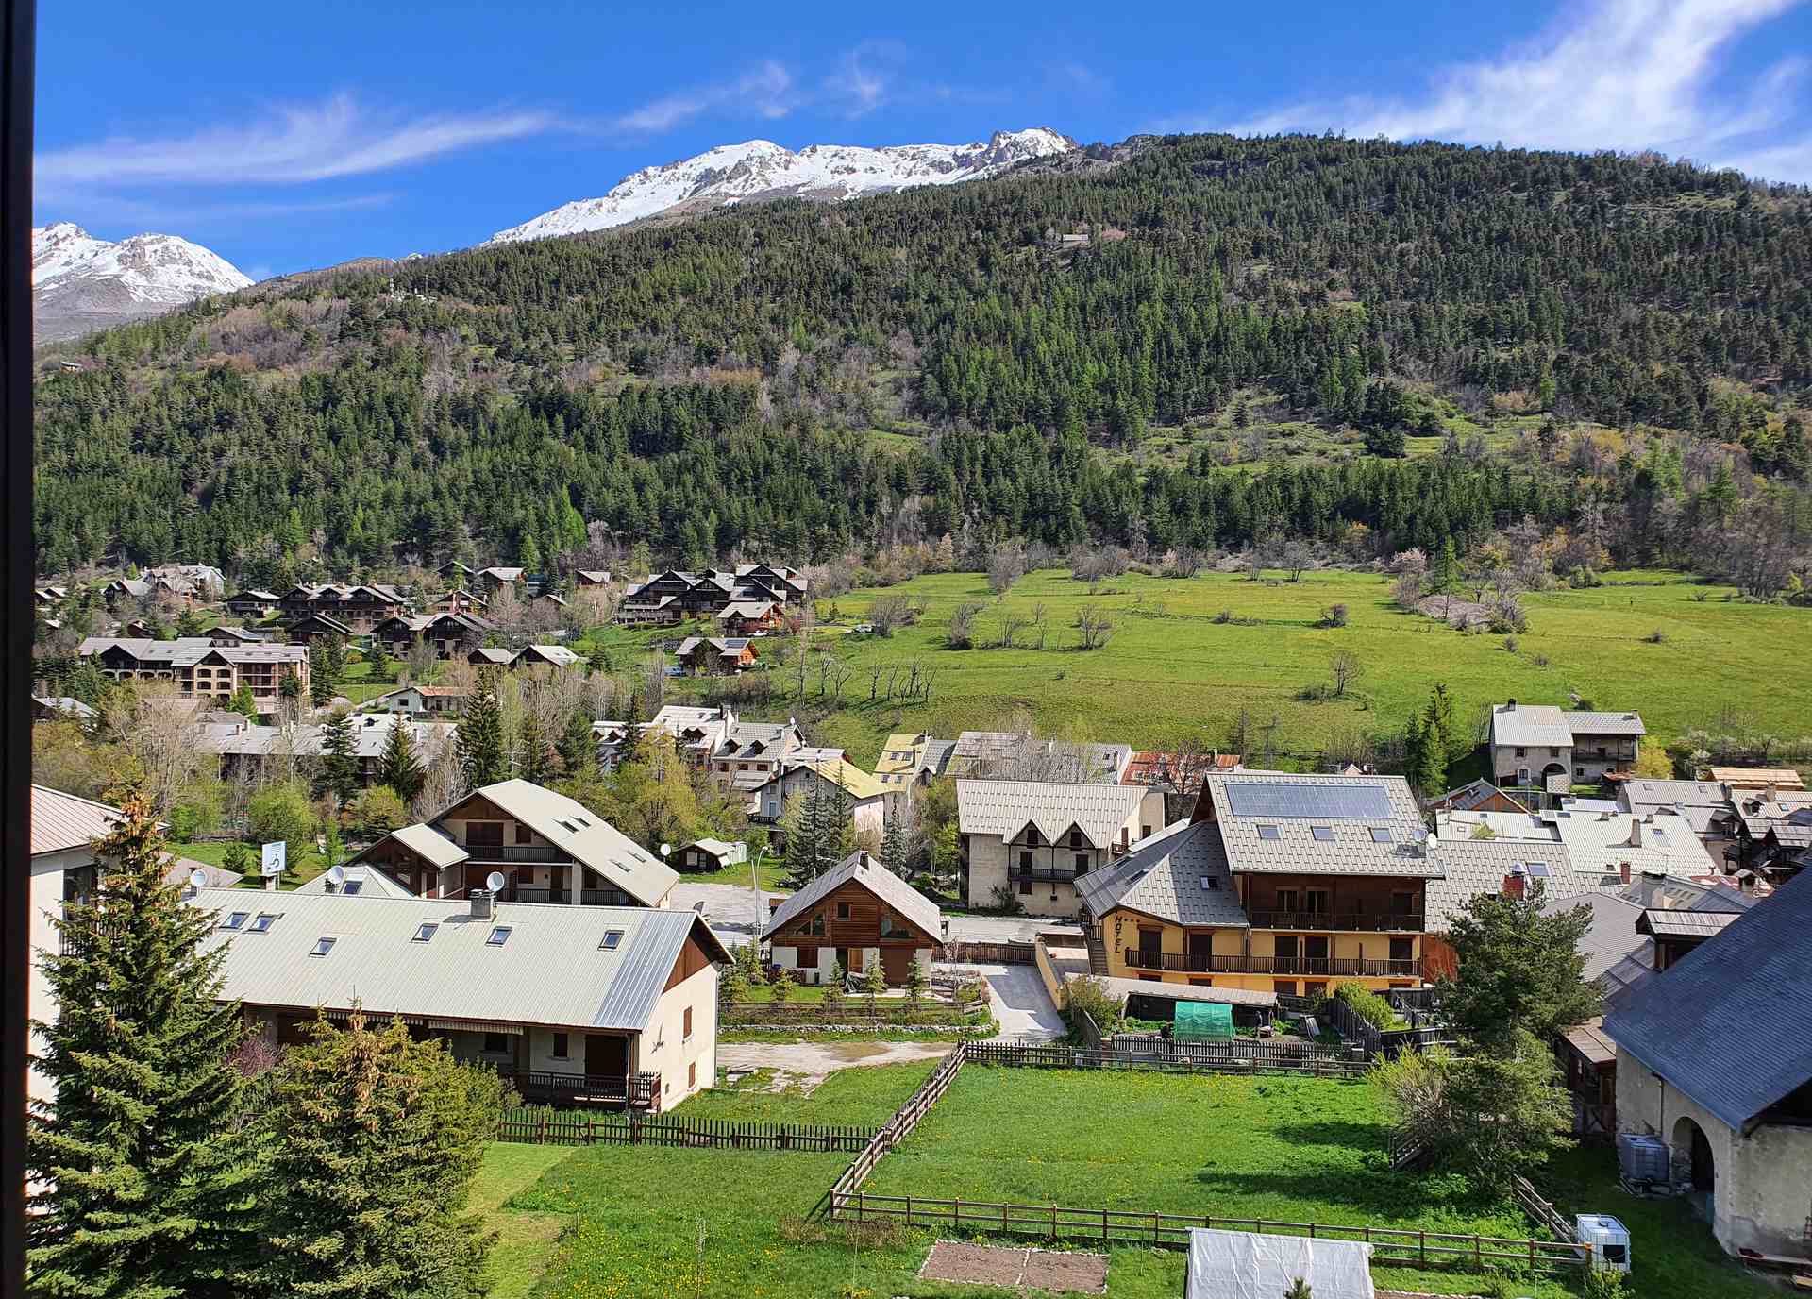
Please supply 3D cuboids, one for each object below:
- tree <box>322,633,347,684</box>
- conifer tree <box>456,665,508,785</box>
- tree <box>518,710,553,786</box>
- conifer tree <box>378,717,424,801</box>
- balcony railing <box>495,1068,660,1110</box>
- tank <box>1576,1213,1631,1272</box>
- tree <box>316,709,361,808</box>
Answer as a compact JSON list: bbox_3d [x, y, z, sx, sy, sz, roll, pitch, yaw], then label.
[{"bbox_3d":[-125.160,2.171,298.034,5.600,11.472,5.600,1,0,-23],"label":"tree"},{"bbox_3d":[-44.360,9.828,142.048,5.600,15.966,5.600,1,0,-17],"label":"conifer tree"},{"bbox_3d":[-60.499,16.972,222.000,5.200,14.320,5.200,1,-1,0],"label":"tree"},{"bbox_3d":[-57.638,12.902,155.031,5.300,10.488,5.300,1,0,-20],"label":"conifer tree"},{"bbox_3d":[-13.018,17.214,54.186,6.500,1.130,1.200,1,0,10],"label":"balcony railing"},{"bbox_3d":[19.311,16.475,37.700,1.000,1.150,1.200,1,-1,6],"label":"tank"},{"bbox_3d":[-88.315,17.200,212.000,6.300,15.660,6.300,1,-1,0],"label":"tree"}]

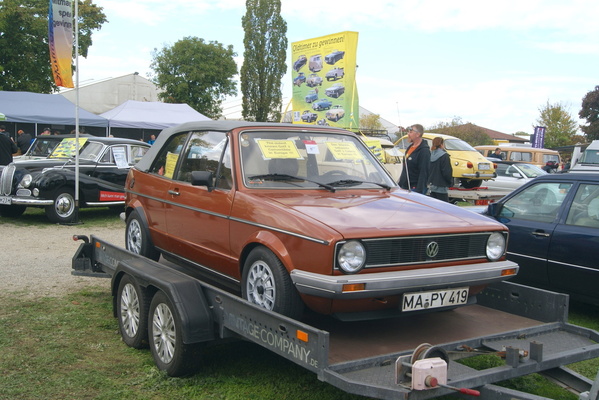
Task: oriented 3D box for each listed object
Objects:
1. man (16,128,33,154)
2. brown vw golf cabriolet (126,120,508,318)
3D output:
[{"bbox_3d":[-8.728,-1.344,20.577,0.450,1.740,0.520,5,6,30],"label":"man"},{"bbox_3d":[-0.188,0.055,5.360,1.640,1.390,3.800,-1,5,-33],"label":"brown vw golf cabriolet"}]

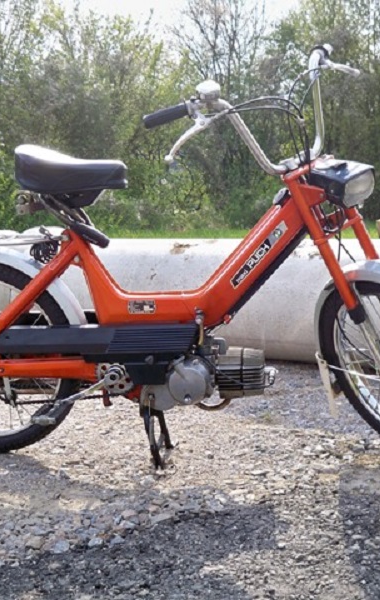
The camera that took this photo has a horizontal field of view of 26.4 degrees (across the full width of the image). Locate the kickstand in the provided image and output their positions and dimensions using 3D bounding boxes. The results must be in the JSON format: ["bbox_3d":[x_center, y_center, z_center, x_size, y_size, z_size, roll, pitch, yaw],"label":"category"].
[{"bbox_3d":[-0.085,0.345,2.189,0.075,0.175,0.175,0,11,7],"label":"kickstand"}]

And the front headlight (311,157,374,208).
[{"bbox_3d":[0.360,-0.282,1.898,0.105,0.100,0.130,-31,34,-27],"label":"front headlight"}]

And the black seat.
[{"bbox_3d":[-0.304,-0.322,2.087,0.285,0.165,0.210,0,11,7],"label":"black seat"}]

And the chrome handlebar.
[{"bbox_3d":[0.195,-0.463,1.994,0.630,0.260,0.190,-31,34,-27],"label":"chrome handlebar"}]

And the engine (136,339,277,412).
[{"bbox_3d":[0.043,0.193,2.143,0.345,0.185,0.180,0,11,7],"label":"engine"}]

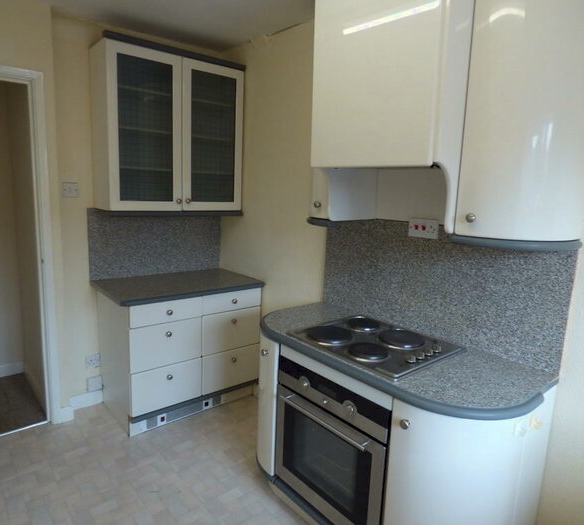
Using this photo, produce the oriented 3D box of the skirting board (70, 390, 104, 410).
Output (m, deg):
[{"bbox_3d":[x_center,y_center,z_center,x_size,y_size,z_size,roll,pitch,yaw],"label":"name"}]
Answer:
[{"bbox_3d":[-1.399,0.942,2.780,0.196,0.080,0.021,-5,12,-40],"label":"skirting board"}]

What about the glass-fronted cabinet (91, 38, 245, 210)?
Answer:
[{"bbox_3d":[-0.805,-0.846,2.747,0.938,1.023,0.319,-5,12,-40],"label":"glass-fronted cabinet"}]

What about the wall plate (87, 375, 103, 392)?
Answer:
[{"bbox_3d":[-1.335,0.831,2.744,0.090,0.092,0.012,-5,12,-41],"label":"wall plate"}]

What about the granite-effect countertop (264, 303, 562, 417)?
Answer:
[{"bbox_3d":[0.337,0.372,1.776,0.639,0.040,1.302,-5,12,-40],"label":"granite-effect countertop"}]

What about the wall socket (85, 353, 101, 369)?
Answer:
[{"bbox_3d":[-1.361,0.685,2.781,0.088,0.090,0.013,-5,12,-40],"label":"wall socket"}]

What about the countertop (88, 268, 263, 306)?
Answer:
[{"bbox_3d":[-0.772,0.155,2.782,0.985,0.040,0.616,-5,12,-40],"label":"countertop"}]

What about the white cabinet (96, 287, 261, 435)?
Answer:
[{"bbox_3d":[-0.779,0.577,2.874,0.935,0.825,0.599,-5,12,-40],"label":"white cabinet"}]

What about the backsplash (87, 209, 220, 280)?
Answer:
[{"bbox_3d":[-0.955,-0.148,2.965,0.981,0.481,0.014,-5,12,-40],"label":"backsplash"}]

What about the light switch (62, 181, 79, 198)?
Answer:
[{"bbox_3d":[-1.382,-0.452,2.531,0.087,0.088,0.012,-5,12,-40],"label":"light switch"}]

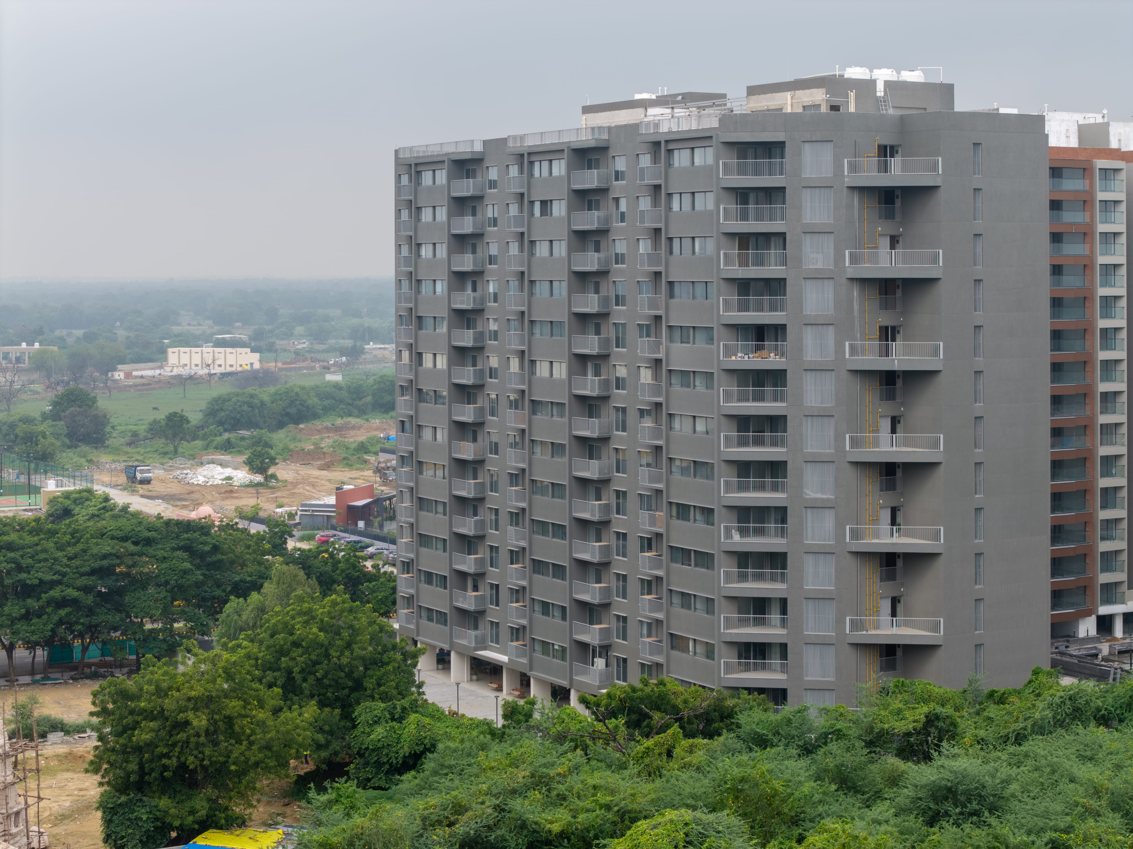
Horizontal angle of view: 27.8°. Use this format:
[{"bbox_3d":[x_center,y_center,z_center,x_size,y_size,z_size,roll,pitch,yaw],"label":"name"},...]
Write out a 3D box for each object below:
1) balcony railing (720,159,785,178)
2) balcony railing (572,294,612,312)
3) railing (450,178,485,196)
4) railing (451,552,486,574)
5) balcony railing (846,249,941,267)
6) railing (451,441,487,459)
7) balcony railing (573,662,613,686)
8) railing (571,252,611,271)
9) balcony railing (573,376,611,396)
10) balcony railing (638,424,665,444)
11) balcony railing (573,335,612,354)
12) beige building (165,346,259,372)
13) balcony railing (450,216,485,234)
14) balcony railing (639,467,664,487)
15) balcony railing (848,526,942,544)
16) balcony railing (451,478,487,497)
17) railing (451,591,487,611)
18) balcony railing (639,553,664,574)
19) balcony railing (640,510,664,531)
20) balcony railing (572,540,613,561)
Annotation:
[{"bbox_3d":[12.267,-16.826,150.700,4.300,1.140,0.110,0,2,9],"label":"balcony railing"},{"bbox_3d":[1.805,-8.922,167.100,1.180,1.140,3.480,-2,3,-30],"label":"balcony railing"},{"bbox_3d":[-7.903,-19.030,183.800,1.180,1.140,3.480,-2,3,-30],"label":"railing"},{"bbox_3d":[-7.744,10.999,183.157,1.200,1.150,3.570,-2,3,-30],"label":"railing"},{"bbox_3d":[20.904,-10.586,146.244,6.077,1.042,0.147,0,3,11],"label":"balcony railing"},{"bbox_3d":[-7.783,2.009,183.225,1.200,1.150,3.570,-2,3,-30],"label":"railing"},{"bbox_3d":[1.933,18.124,167.100,1.180,1.140,3.480,-2,3,-30],"label":"balcony railing"},{"bbox_3d":[1.799,-11.878,166.572,1.200,1.150,3.570,-2,3,-30],"label":"railing"},{"bbox_3d":[1.832,-2.852,166.516,1.200,1.150,3.570,-2,3,-30],"label":"balcony railing"},{"bbox_3d":[6.251,0.660,155.926,1.082,1.111,2.999,-2,4,-30],"label":"balcony railing"},{"bbox_3d":[1.819,-5.917,167.100,1.180,1.140,3.480,-2,3,-30],"label":"balcony railing"},{"bbox_3d":[-121.310,-22.291,785.000,27.500,7.500,13.500,1,3,20],"label":"beige building"},{"bbox_3d":[-7.713,-15.640,179.372,1.121,1.111,3.501,-2,4,-30],"label":"balcony railing"},{"bbox_3d":[6.269,3.607,156.101,1.082,1.111,2.999,-2,4,-30],"label":"balcony railing"},{"bbox_3d":[21.399,7.199,149.300,6.350,1.080,0.140,0,2,9],"label":"balcony railing"},{"bbox_3d":[-7.656,4.912,180.593,1.121,1.111,3.501,-2,4,-30],"label":"balcony railing"},{"bbox_3d":[-7.731,14.002,183.800,1.180,1.140,3.480,-2,3,-30],"label":"railing"},{"bbox_3d":[6.305,9.516,156.452,1.082,1.111,2.999,-2,4,-30],"label":"balcony railing"},{"bbox_3d":[6.287,6.559,156.276,1.082,1.111,2.999,-2,4,-30],"label":"balcony railing"},{"bbox_3d":[1.864,9.142,166.460,1.200,1.150,3.570,-2,3,-30],"label":"balcony railing"}]

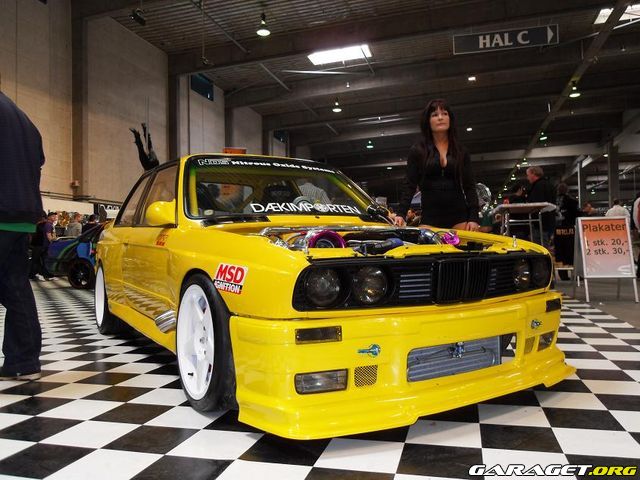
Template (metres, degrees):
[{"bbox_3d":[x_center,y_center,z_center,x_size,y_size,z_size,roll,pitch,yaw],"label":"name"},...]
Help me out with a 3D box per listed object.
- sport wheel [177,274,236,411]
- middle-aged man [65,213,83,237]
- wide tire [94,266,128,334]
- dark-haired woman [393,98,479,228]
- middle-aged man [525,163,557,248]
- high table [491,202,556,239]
[{"bbox_3d":[-0.420,0.436,2.215,0.240,0.600,0.600,-1,-1,-31],"label":"sport wheel"},{"bbox_3d":[-6.260,0.213,13.150,0.360,1.760,0.500,-1,-1,-28],"label":"middle-aged man"},{"bbox_3d":[-1.735,0.511,4.380,0.240,0.600,0.600,-1,-1,-31],"label":"wide tire"},{"bbox_3d":[0.820,-0.113,3.620,0.580,1.700,0.420,-1,-1,9],"label":"dark-haired woman"},{"bbox_3d":[2.940,-0.113,6.950,0.420,1.740,0.520,-2,-1,12],"label":"middle-aged man"},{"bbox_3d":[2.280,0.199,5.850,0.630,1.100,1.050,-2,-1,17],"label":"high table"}]

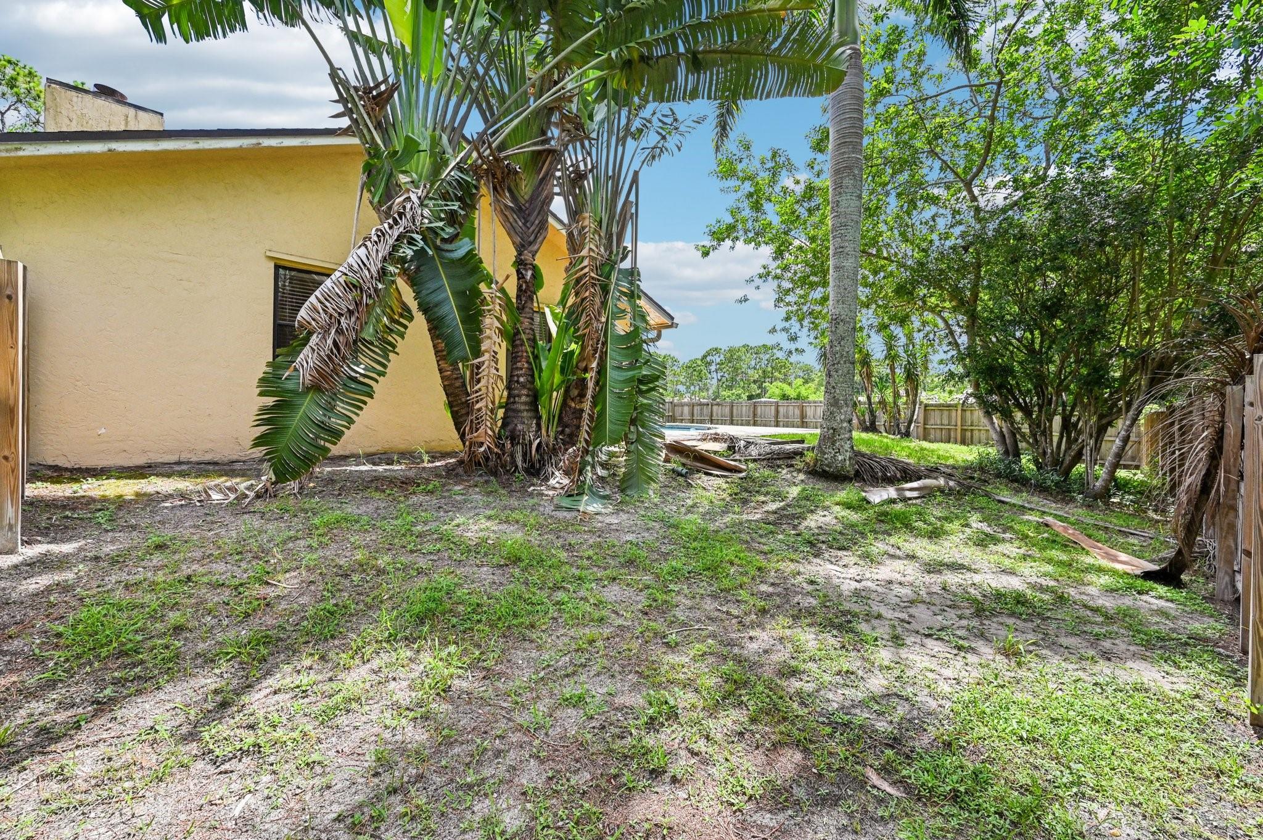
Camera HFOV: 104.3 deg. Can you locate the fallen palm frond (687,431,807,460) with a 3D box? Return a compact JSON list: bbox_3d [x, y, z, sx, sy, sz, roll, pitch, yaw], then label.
[{"bbox_3d":[2.000,0.440,8.400,1.900,0.360,0.900,0,0,-3],"label":"fallen palm frond"}]

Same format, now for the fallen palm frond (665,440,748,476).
[{"bbox_3d":[1.100,0.580,7.300,1.300,0.380,0.450,0,0,25],"label":"fallen palm frond"}]

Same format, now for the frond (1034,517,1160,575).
[{"bbox_3d":[4.840,1.300,5.200,0.300,0.200,1.600,0,0,12],"label":"frond"}]

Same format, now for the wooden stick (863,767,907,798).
[{"bbox_3d":[0.962,1.388,1.880,0.038,0.020,0.170,0,0,-35],"label":"wooden stick"}]

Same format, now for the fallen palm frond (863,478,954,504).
[{"bbox_3d":[3.920,0.990,6.850,1.600,0.250,0.360,0,0,-28],"label":"fallen palm frond"}]

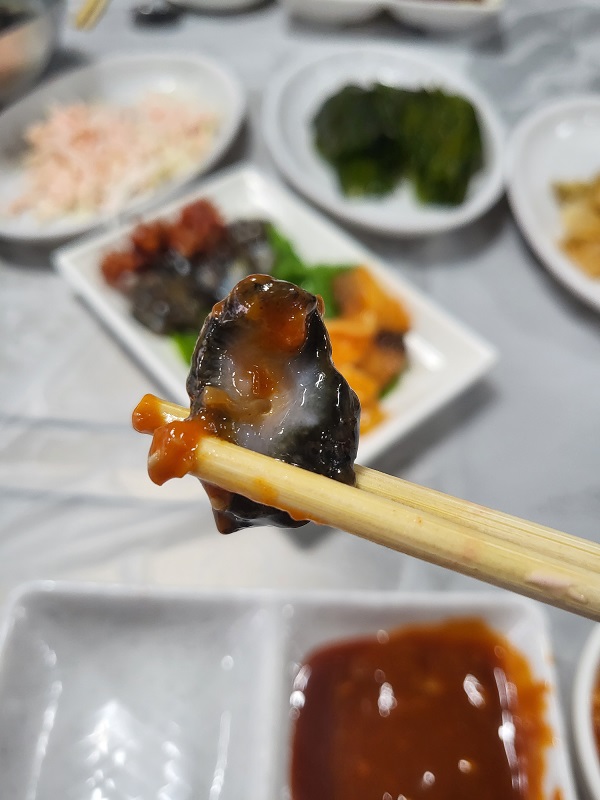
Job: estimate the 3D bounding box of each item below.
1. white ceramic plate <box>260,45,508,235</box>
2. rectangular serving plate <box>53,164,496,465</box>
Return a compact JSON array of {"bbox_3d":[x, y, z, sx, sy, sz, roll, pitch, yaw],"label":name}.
[{"bbox_3d":[0.043,-0.138,0.323,0.123,0.023,0.173,-5,55,-4],"label":"white ceramic plate"},{"bbox_3d":[-0.017,-0.034,0.250,0.107,0.022,0.156,-34,62,-22],"label":"rectangular serving plate"}]

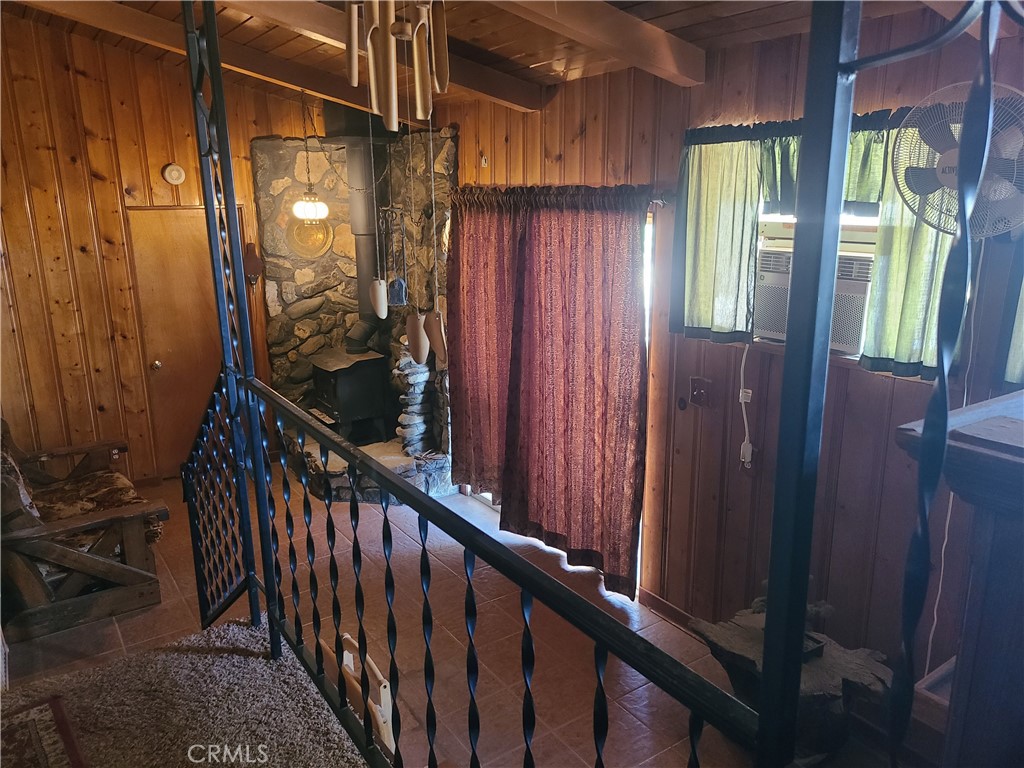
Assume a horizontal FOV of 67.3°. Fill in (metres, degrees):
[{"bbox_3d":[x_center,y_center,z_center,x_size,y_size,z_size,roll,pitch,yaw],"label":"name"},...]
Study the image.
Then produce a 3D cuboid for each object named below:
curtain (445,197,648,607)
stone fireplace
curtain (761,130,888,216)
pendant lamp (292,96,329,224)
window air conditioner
[{"bbox_3d":[0.094,-0.053,4.405,0.150,2.090,1.840,-10,17,-33],"label":"curtain"},{"bbox_3d":[-1.170,-0.512,5.596,0.910,2.510,1.530,-10,17,-33],"label":"stone fireplace"},{"bbox_3d":[1.096,-0.755,2.766,0.070,0.310,0.505,-10,17,-33],"label":"curtain"},{"bbox_3d":[-1.285,-1.394,4.817,0.226,0.775,0.226,-10,17,-33],"label":"pendant lamp"},{"bbox_3d":[1.243,-0.362,2.964,0.320,0.445,0.495,-10,17,-33],"label":"window air conditioner"}]

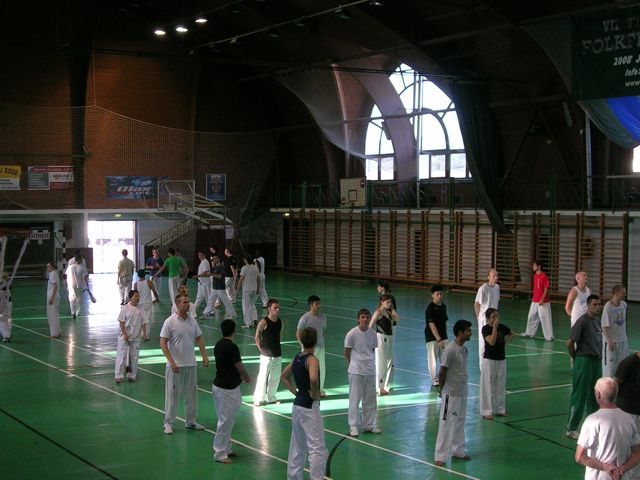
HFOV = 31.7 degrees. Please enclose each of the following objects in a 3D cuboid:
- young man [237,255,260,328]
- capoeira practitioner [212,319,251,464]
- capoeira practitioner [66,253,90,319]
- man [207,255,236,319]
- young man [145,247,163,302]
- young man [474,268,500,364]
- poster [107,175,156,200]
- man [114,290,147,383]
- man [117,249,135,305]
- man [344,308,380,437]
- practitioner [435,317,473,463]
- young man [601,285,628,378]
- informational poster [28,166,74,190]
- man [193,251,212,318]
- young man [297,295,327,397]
[{"bbox_3d":[-1.799,1.266,28.466,0.570,1.790,0.430,-1,2,-22],"label":"young man"},{"bbox_3d":[-1.105,1.843,13.871,0.400,1.750,0.460,-2,3,-44],"label":"capoeira practitioner"},{"bbox_3d":[-6.806,1.287,31.615,0.580,1.720,0.420,0,2,-9],"label":"capoeira practitioner"},{"bbox_3d":[-2.753,1.287,31.365,0.850,1.686,0.550,0,2,6],"label":"man"},{"bbox_3d":[-5.169,1.065,35.162,0.570,1.740,0.420,-1,2,-13],"label":"young man"},{"bbox_3d":[3.061,1.475,20.395,0.520,1.930,0.330,-1,2,-35],"label":"young man"},{"bbox_3d":[-8.463,-2.363,51.454,2.750,1.050,0.040,-1,2,-30],"label":"poster"},{"bbox_3d":[-3.403,1.698,20.109,0.560,1.640,0.380,-1,2,-12],"label":"man"},{"bbox_3d":[-6.072,1.156,35.300,0.540,1.718,0.380,-1,2,-7],"label":"man"},{"bbox_3d":[0.574,1.770,15.315,0.490,1.700,0.390,-1,2,-13],"label":"man"},{"bbox_3d":[1.614,1.810,13.591,0.420,1.720,0.480,2,3,42],"label":"practitioner"},{"bbox_3d":[5.055,1.650,19.337,0.490,1.750,0.350,-1,2,-30],"label":"young man"},{"bbox_3d":[-11.783,-2.699,49.493,2.070,1.050,0.040,-1,2,-30],"label":"informational poster"},{"bbox_3d":[-3.256,1.185,31.311,0.620,1.760,0.520,-2,2,-31],"label":"man"},{"bbox_3d":[-0.126,1.720,18.599,0.480,1.680,0.330,-1,2,-30],"label":"young man"}]

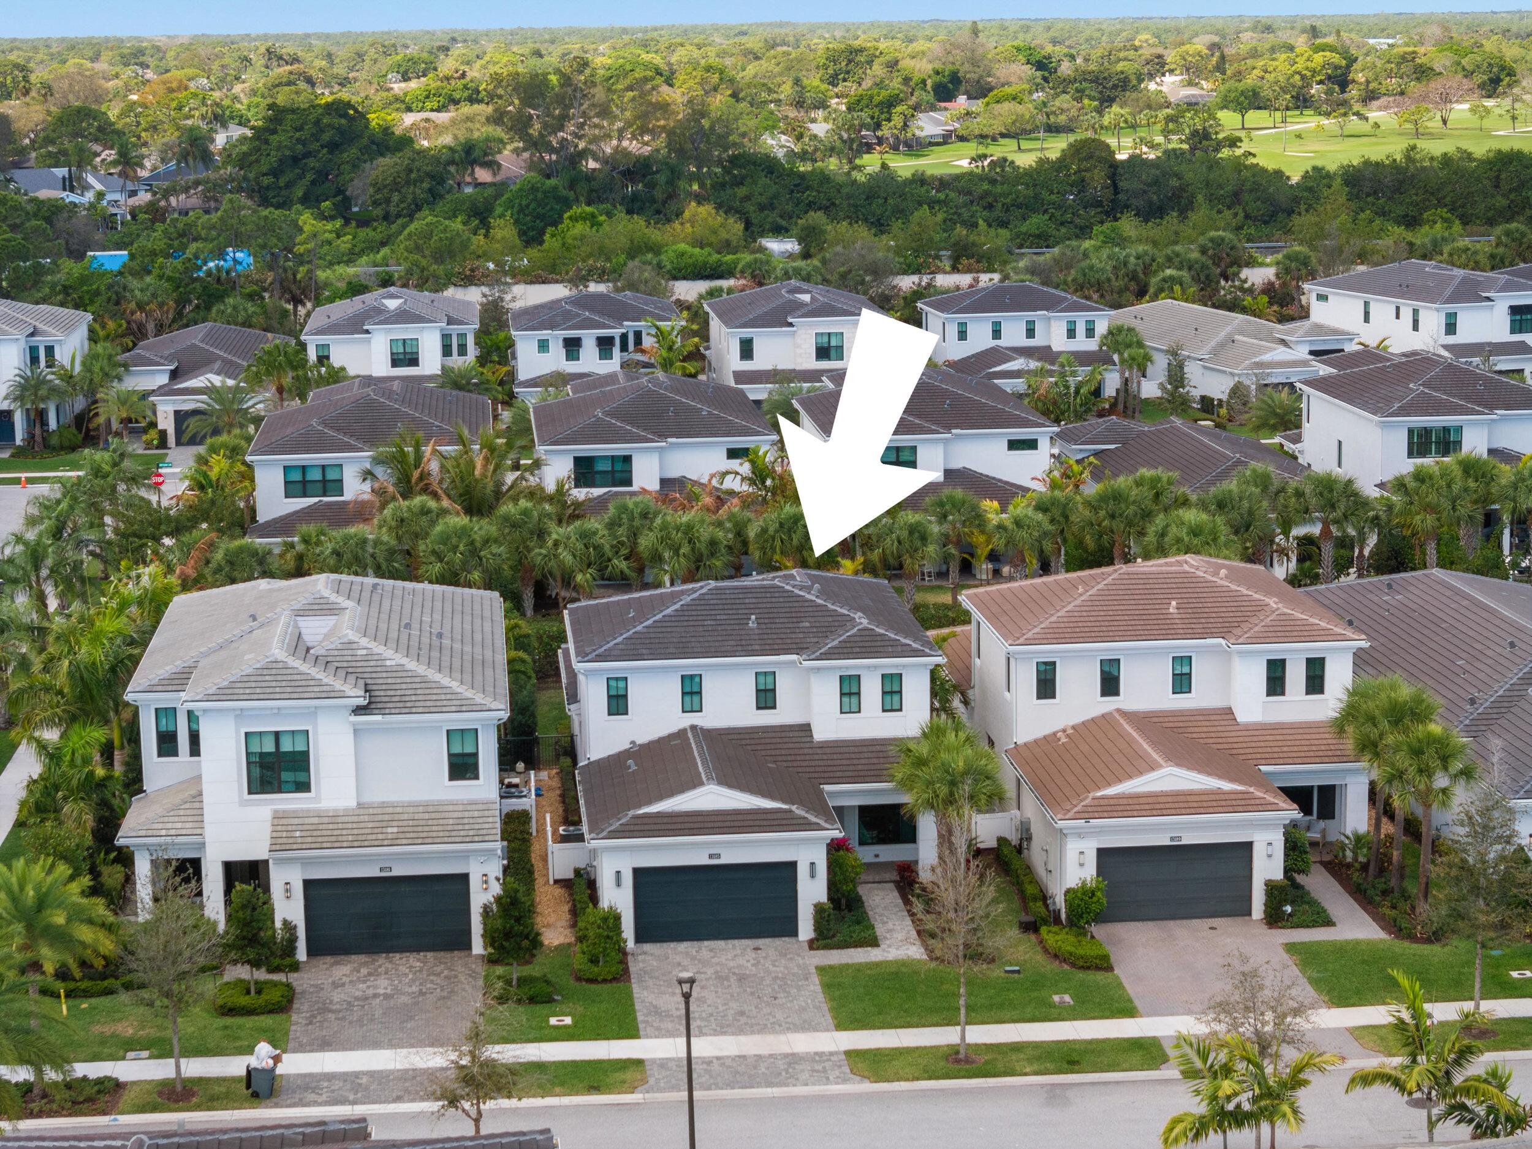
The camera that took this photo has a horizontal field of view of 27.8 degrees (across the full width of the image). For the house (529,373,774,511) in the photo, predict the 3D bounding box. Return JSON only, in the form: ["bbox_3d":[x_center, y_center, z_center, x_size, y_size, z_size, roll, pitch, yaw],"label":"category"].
[{"bbox_3d":[-6.053,-5.969,162.799,12.000,9.300,29.000,-2,10,-5],"label":"house"}]

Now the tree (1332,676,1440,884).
[{"bbox_3d":[19.738,6.503,98.757,3.465,6.738,3.465,-2,10,-4],"label":"tree"}]

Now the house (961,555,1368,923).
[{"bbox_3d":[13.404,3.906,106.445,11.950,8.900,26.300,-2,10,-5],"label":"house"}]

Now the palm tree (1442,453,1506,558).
[{"bbox_3d":[32.961,-2.106,144.569,3.000,6.910,3.000,-2,10,-5],"label":"palm tree"}]

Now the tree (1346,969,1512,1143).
[{"bbox_3d":[14.886,12.050,69.864,3.720,6.480,3.720,-2,10,-5],"label":"tree"}]

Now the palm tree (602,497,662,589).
[{"bbox_3d":[-5.945,-0.298,139.639,2.690,6.280,2.690,-2,10,-5],"label":"palm tree"}]

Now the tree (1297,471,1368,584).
[{"bbox_3d":[26.021,-1.414,142.498,3.290,6.490,3.290,-2,10,-5],"label":"tree"}]

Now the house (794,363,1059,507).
[{"bbox_3d":[8.017,-6.344,162.921,11.900,9.350,26.000,-2,10,-5],"label":"house"}]

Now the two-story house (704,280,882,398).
[{"bbox_3d":[2.554,-16.402,221.587,12.100,9.100,25.500,-2,10,-4],"label":"two-story house"}]

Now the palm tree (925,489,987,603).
[{"bbox_3d":[8.930,-1.204,145.869,2.871,5.661,2.871,-2,10,-4],"label":"palm tree"}]

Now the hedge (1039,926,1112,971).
[{"bbox_3d":[9.087,10.935,91.324,1.700,0.550,3.350,-2,10,-5],"label":"hedge"}]

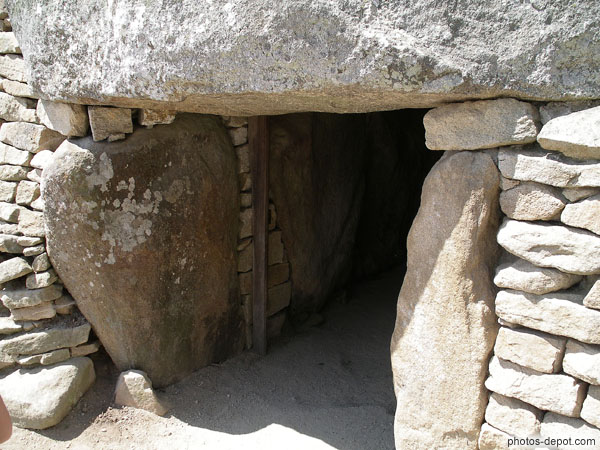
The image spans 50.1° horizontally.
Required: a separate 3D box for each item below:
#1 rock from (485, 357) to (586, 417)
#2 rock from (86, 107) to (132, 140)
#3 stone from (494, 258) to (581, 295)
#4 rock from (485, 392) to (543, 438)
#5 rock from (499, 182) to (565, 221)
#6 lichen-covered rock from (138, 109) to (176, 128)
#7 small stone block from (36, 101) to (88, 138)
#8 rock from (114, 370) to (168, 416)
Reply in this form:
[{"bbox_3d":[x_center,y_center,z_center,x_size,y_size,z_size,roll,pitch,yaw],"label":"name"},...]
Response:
[{"bbox_3d":[0.977,0.627,2.623,0.398,0.192,0.270,7,12,34],"label":"rock"},{"bbox_3d":[-0.905,-0.482,3.042,0.203,0.157,0.220,-4,10,-20],"label":"rock"},{"bbox_3d":[0.972,0.188,2.589,0.329,0.120,0.260,6,12,32],"label":"stone"},{"bbox_3d":[0.906,0.762,2.666,0.234,0.161,0.230,7,12,34],"label":"rock"},{"bbox_3d":[0.937,-0.102,2.559,0.250,0.144,0.220,6,12,32],"label":"rock"},{"bbox_3d":[-0.712,-0.528,3.176,0.179,0.097,0.170,-4,11,-25],"label":"lichen-covered rock"},{"bbox_3d":[-1.092,-0.486,2.930,0.213,0.159,0.240,-6,11,-30],"label":"small stone block"},{"bbox_3d":[-0.795,0.846,3.229,0.257,0.180,0.200,-2,10,-10],"label":"rock"}]

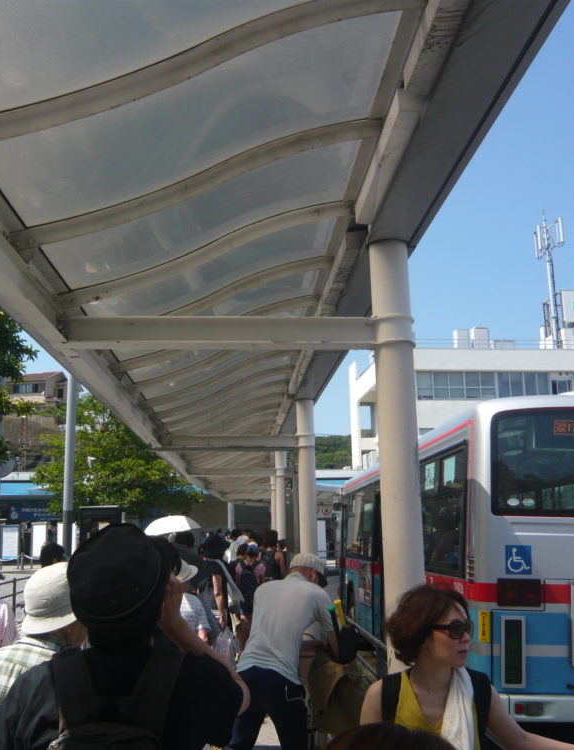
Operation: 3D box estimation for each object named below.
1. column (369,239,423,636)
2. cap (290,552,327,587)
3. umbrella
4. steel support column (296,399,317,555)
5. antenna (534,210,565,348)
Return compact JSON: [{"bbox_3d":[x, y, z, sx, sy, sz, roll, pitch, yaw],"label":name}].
[{"bbox_3d":[0.779,0.836,5.538,0.275,3.700,0.275,-1,-12,-3],"label":"column"},{"bbox_3d":[0.119,1.053,4.389,0.185,0.145,0.260,-12,-44,42],"label":"cap"},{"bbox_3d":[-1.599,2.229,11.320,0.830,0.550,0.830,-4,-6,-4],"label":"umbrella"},{"bbox_3d":[0.321,2.186,12.035,0.275,3.660,0.275,-1,-12,-3],"label":"steel support column"},{"bbox_3d":[17.539,-6.368,53.253,1.900,9.500,1.500,0,-12,-8],"label":"antenna"}]

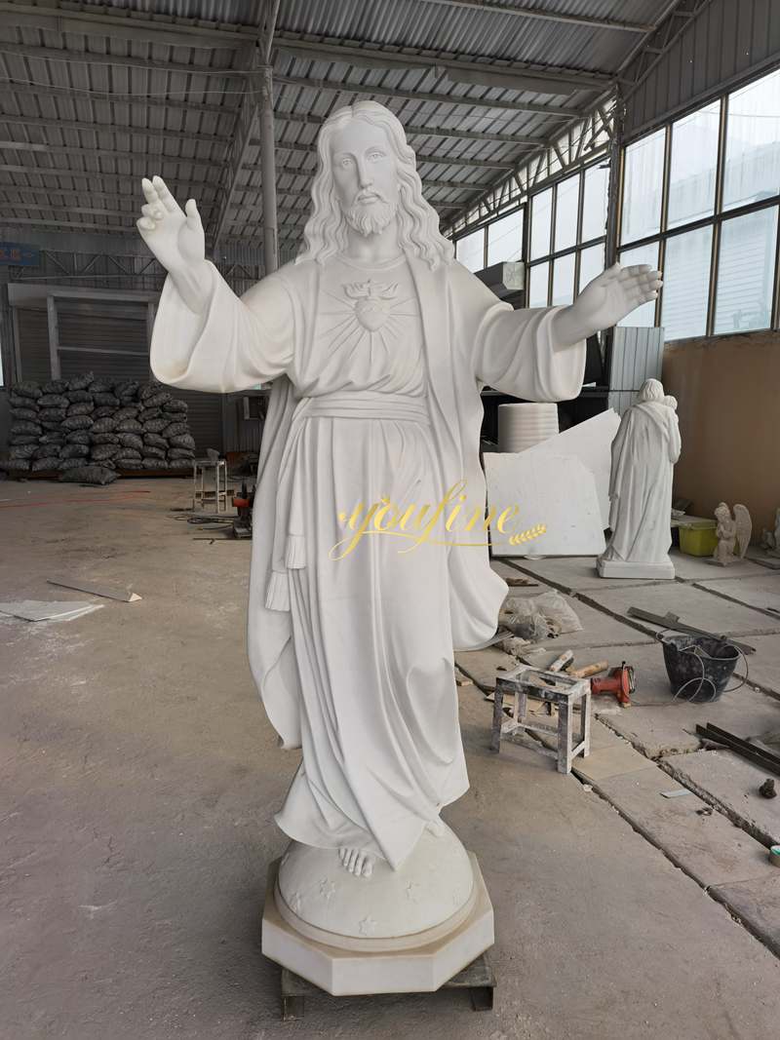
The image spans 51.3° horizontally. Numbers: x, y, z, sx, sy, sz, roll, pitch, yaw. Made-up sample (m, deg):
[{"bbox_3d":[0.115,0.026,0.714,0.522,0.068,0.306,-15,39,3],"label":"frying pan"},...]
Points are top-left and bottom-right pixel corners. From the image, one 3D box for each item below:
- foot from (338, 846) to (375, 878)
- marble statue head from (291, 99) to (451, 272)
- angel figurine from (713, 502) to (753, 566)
[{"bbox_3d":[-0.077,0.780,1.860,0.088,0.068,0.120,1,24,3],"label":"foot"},{"bbox_3d":[-0.040,-0.734,1.785,0.330,0.335,0.290,-4,12,2],"label":"marble statue head"},{"bbox_3d":[2.761,0.115,6.576,0.270,0.460,0.280,-6,11,-34],"label":"angel figurine"}]

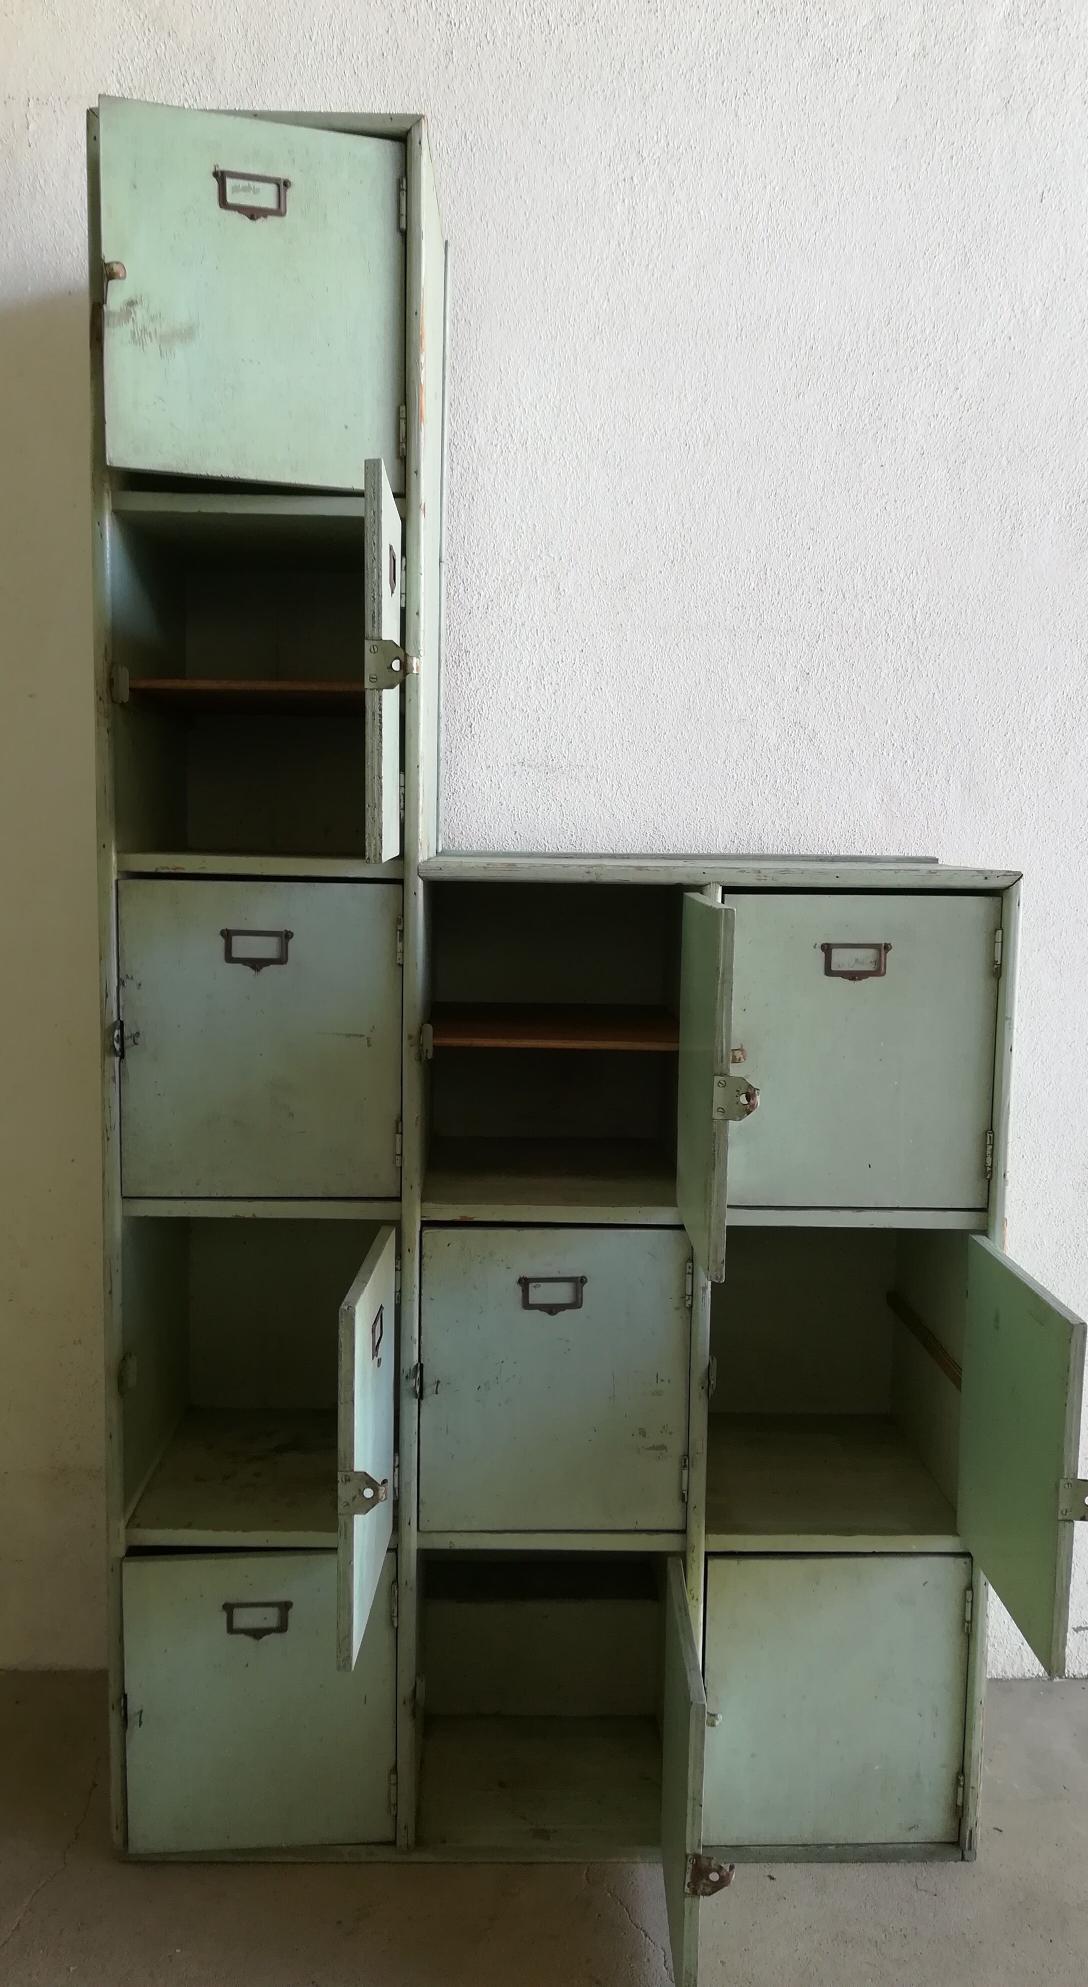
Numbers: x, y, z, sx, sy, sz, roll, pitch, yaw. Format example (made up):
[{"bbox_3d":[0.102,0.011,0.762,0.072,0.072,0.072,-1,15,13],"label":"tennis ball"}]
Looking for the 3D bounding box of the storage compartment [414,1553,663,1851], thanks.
[{"bbox_3d":[0.003,0.899,2.151,0.348,0.407,0.412,1,6,-1],"label":"storage compartment"}]

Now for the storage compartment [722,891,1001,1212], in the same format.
[{"bbox_3d":[0.390,0.051,2.067,0.344,0.403,0.412,1,6,-1],"label":"storage compartment"}]

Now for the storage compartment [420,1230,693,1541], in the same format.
[{"bbox_3d":[0.008,0.427,1.911,0.314,0.370,0.374,1,6,-2],"label":"storage compartment"}]

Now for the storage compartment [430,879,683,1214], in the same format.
[{"bbox_3d":[0.017,0.046,2.060,0.348,0.403,0.412,1,6,-1],"label":"storage compartment"}]

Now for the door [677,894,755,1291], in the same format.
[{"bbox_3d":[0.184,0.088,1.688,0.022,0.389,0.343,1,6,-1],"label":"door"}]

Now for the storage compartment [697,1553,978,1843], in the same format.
[{"bbox_3d":[0.376,0.905,2.158,0.344,0.407,0.412,1,6,-1],"label":"storage compartment"}]

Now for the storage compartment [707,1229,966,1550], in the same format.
[{"bbox_3d":[0.383,0.476,2.112,0.344,0.408,0.412,1,6,-1],"label":"storage compartment"}]

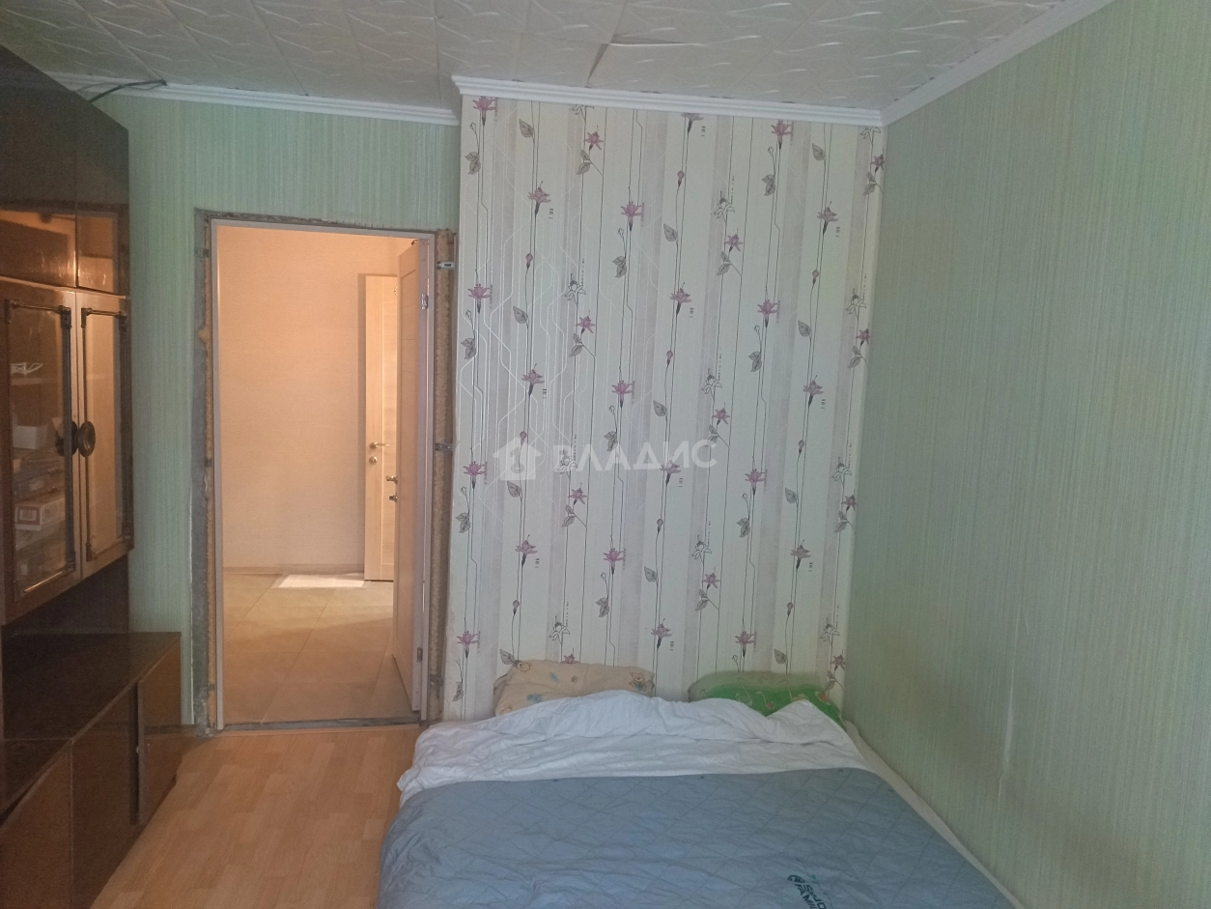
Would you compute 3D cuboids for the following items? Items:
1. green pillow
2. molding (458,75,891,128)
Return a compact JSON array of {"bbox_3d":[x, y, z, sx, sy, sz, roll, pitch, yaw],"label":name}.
[{"bbox_3d":[0.605,0.945,3.104,0.590,0.200,0.380,2,7,-7],"label":"green pillow"},{"bbox_3d":[0.251,-1.249,2.984,1.570,0.047,0.033,2,7,-7],"label":"molding"}]

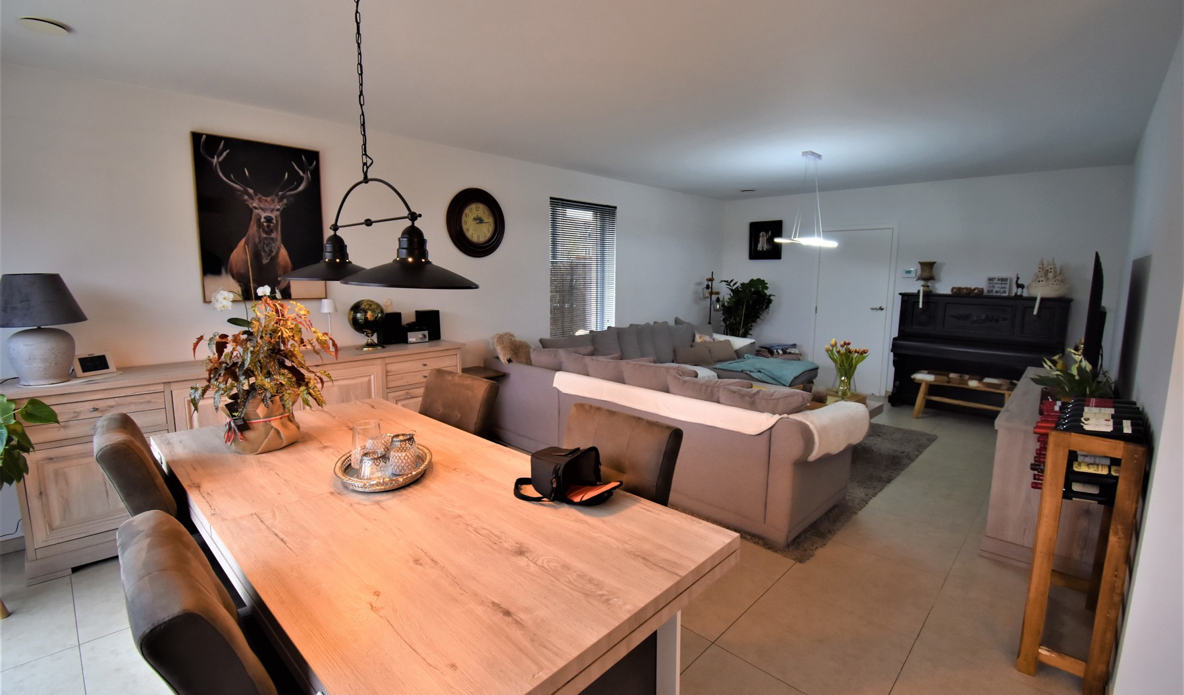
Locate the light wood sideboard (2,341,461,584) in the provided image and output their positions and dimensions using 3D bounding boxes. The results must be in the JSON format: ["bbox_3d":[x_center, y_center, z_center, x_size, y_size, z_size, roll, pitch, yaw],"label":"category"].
[{"bbox_3d":[-2.006,0.532,3.288,0.480,0.937,2.350,9,12,44],"label":"light wood sideboard"}]

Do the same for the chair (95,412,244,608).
[{"bbox_3d":[-1.460,0.732,1.917,0.500,0.950,0.600,9,12,44],"label":"chair"}]

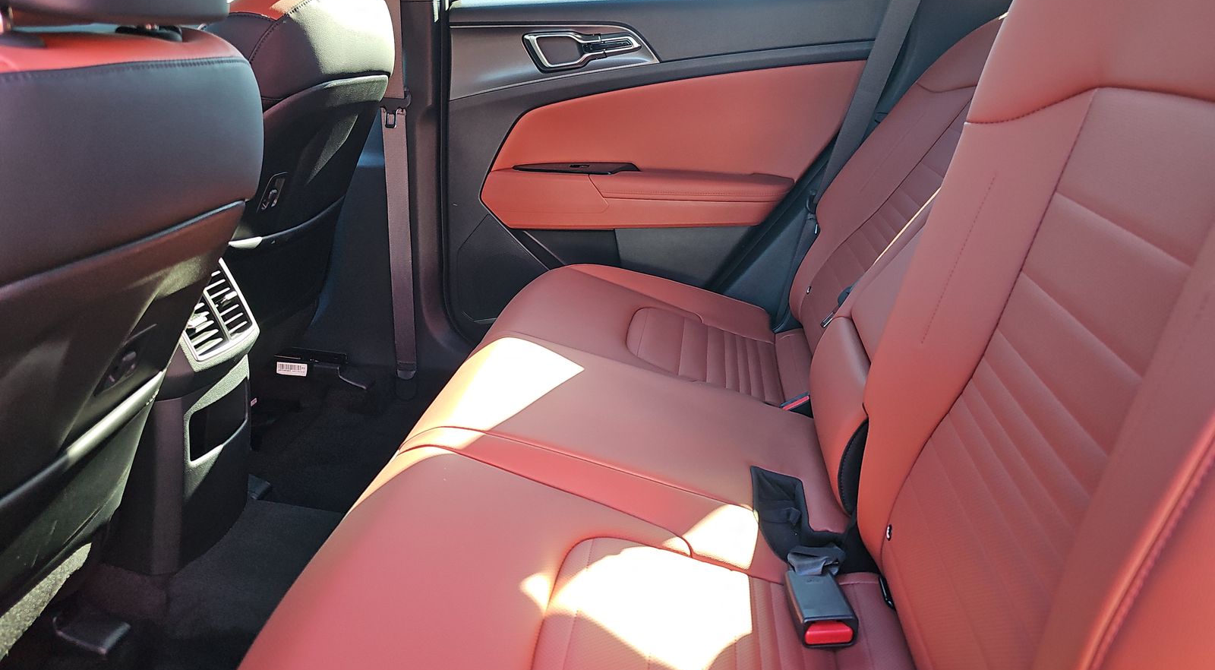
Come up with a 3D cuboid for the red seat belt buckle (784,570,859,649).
[{"bbox_3d":[0.213,0.273,0.810,0.050,0.029,0.085,-2,12,2],"label":"red seat belt buckle"}]

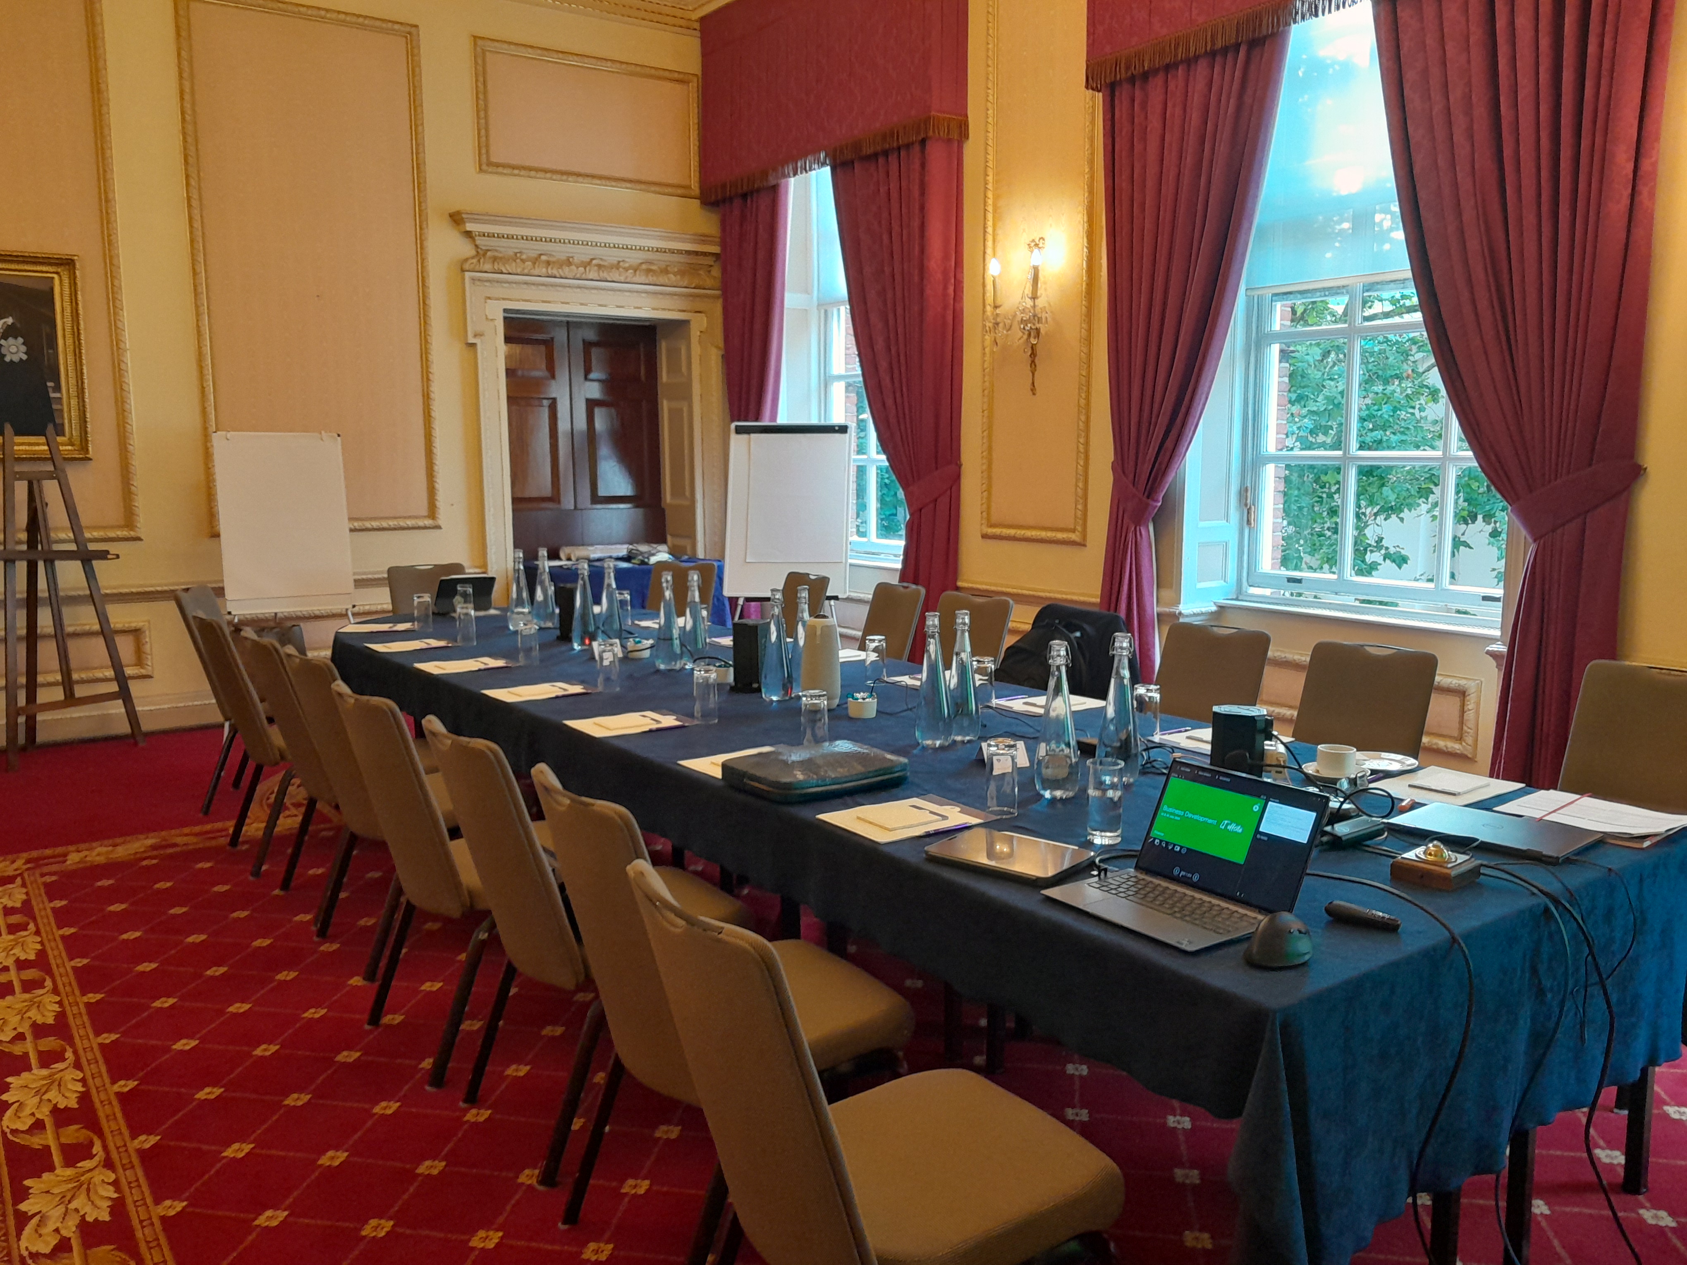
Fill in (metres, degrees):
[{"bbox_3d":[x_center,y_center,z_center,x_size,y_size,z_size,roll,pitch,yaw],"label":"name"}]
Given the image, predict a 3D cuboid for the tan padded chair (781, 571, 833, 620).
[{"bbox_3d":[-0.416,0.215,6.095,0.615,0.937,0.460,-5,9,-30],"label":"tan padded chair"}]

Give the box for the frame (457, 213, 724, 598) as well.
[{"bbox_3d":[-1.486,-1.096,8.330,1.870,2.830,0.250,-6,10,-35],"label":"frame"}]

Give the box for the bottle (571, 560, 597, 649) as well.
[{"bbox_3d":[-0.957,-0.102,4.849,0.086,0.326,0.086,-6,10,-35],"label":"bottle"}]

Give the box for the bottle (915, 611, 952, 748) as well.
[{"bbox_3d":[0.224,0.116,3.239,0.086,0.326,0.086,0,8,0],"label":"bottle"}]

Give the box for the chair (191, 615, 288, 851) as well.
[{"bbox_3d":[-2.040,0.373,4.963,0.615,0.937,0.460,-5,9,-34],"label":"chair"}]

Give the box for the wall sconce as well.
[{"bbox_3d":[0.836,-1.486,6.195,0.210,0.720,0.390,-6,9,-34],"label":"wall sconce"}]

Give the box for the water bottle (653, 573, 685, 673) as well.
[{"bbox_3d":[-0.616,-0.041,4.635,0.095,0.338,0.095,0,8,0],"label":"water bottle"}]

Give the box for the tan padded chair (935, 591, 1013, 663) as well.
[{"bbox_3d":[0.299,0.342,5.144,0.615,0.937,0.460,-6,10,-36],"label":"tan padded chair"}]

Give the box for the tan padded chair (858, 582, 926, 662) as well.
[{"bbox_3d":[0.000,0.277,5.402,0.610,0.915,0.450,-5,9,-29],"label":"tan padded chair"}]

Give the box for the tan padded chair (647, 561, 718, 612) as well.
[{"bbox_3d":[-0.897,0.133,6.666,0.465,0.905,0.600,2,8,14],"label":"tan padded chair"}]

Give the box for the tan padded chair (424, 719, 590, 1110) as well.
[{"bbox_3d":[-0.537,0.626,2.907,0.610,0.915,0.450,-6,10,-36],"label":"tan padded chair"}]

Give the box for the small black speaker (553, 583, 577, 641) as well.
[{"bbox_3d":[-1.108,-0.082,5.410,0.120,0.213,0.120,-6,9,-34],"label":"small black speaker"}]

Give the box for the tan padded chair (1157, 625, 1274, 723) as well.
[{"bbox_3d":[0.981,0.473,4.164,0.615,0.937,0.460,-6,10,-36],"label":"tan padded chair"}]

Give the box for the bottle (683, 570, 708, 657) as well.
[{"bbox_3d":[-0.504,-0.049,4.449,0.086,0.326,0.086,0,8,0],"label":"bottle"}]

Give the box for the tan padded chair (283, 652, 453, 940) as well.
[{"bbox_3d":[-1.286,0.502,3.967,0.600,0.905,0.465,-6,10,-37],"label":"tan padded chair"}]

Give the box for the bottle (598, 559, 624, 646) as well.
[{"bbox_3d":[-0.910,-0.118,5.135,0.091,0.325,0.091,-6,9,-34],"label":"bottle"}]

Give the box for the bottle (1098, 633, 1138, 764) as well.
[{"bbox_3d":[0.624,0.167,2.960,0.091,0.325,0.091,0,8,0],"label":"bottle"}]

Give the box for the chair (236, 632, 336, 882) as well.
[{"bbox_3d":[-1.613,0.443,4.419,0.600,0.905,0.465,-6,10,-36],"label":"chair"}]

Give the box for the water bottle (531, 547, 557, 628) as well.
[{"bbox_3d":[-1.309,-0.191,5.759,0.095,0.338,0.095,-6,9,-34],"label":"water bottle"}]

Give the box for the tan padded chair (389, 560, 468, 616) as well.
[{"bbox_3d":[-1.901,0.149,6.378,0.450,0.915,0.610,-6,10,-35],"label":"tan padded chair"}]

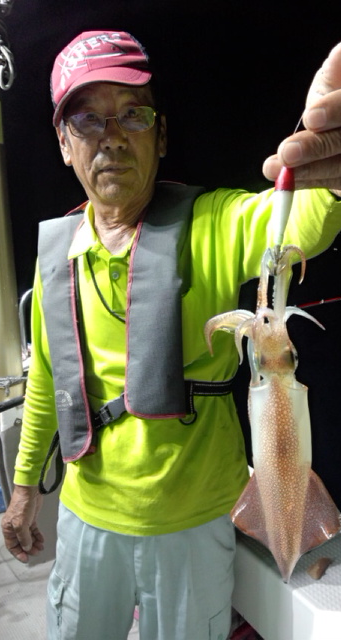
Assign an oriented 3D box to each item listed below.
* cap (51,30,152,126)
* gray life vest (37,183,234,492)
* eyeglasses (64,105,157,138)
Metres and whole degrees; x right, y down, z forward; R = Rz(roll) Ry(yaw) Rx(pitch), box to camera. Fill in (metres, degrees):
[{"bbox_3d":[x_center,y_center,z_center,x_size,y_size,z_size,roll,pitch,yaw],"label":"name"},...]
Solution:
[{"bbox_3d":[-0.111,-0.406,0.795,0.170,0.138,0.250,-9,10,3],"label":"cap"},{"bbox_3d":[-0.065,0.025,0.930,0.350,0.530,0.265,-4,2,13],"label":"gray life vest"},{"bbox_3d":[-0.098,-0.323,0.800,0.141,0.045,0.140,-7,10,-6],"label":"eyeglasses"}]

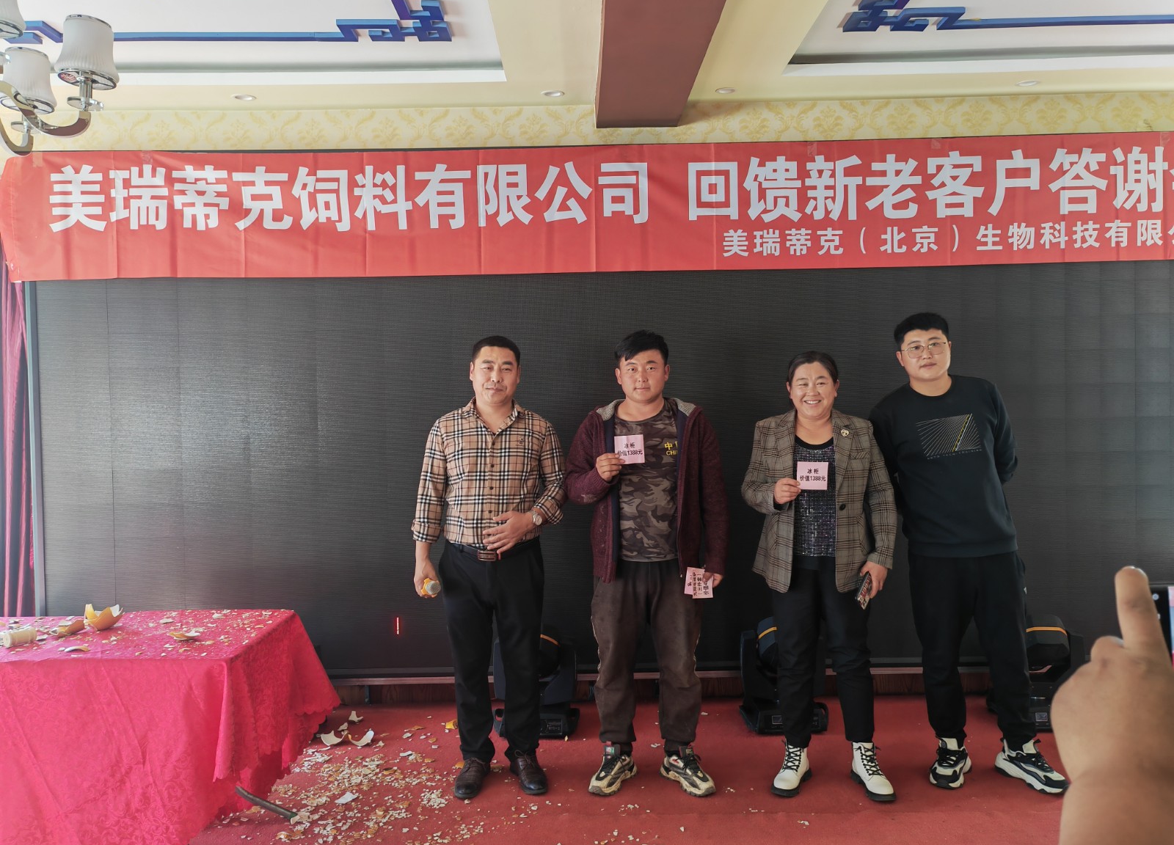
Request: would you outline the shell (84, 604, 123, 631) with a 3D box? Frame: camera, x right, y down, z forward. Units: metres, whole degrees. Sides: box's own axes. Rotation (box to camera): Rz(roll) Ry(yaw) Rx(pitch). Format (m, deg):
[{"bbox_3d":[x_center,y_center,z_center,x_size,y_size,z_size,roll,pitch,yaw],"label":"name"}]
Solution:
[{"bbox_3d":[-1.532,0.614,2.900,0.122,0.072,0.105,-2,2,-27],"label":"shell"}]

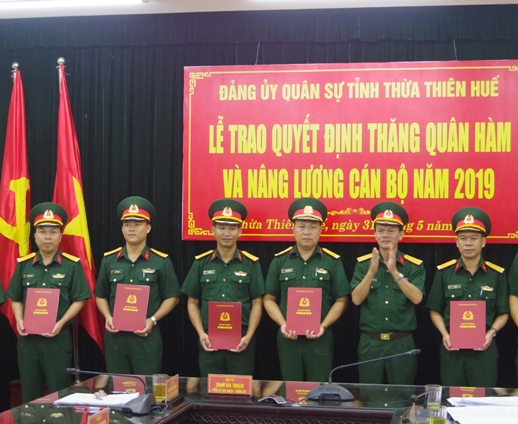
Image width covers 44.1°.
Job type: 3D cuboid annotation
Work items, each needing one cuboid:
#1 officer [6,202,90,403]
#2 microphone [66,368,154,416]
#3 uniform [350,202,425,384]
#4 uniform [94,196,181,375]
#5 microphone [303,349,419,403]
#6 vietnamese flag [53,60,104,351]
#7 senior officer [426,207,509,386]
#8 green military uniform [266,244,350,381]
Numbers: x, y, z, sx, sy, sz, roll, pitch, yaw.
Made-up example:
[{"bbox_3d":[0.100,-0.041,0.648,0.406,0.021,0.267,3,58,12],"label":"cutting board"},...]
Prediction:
[{"bbox_3d":[-1.397,0.790,4.240,0.550,1.710,0.380,0,-1,-3],"label":"officer"},{"bbox_3d":[-0.651,0.775,2.820,0.440,0.150,0.190,0,-1,18],"label":"microphone"},{"bbox_3d":[0.821,0.800,4.050,0.490,1.720,0.420,0,-1,13],"label":"uniform"},{"bbox_3d":[-0.807,0.772,4.240,0.560,1.750,0.380,0,-1,3],"label":"uniform"},{"bbox_3d":[0.479,0.750,2.930,0.510,0.240,0.160,0,-1,6],"label":"microphone"},{"bbox_3d":[-1.342,-0.048,4.750,0.360,2.130,0.250,0,-1,6],"label":"vietnamese flag"},{"bbox_3d":[1.342,0.822,4.140,0.520,1.700,0.340,0,-1,6],"label":"senior officer"},{"bbox_3d":[0.324,0.948,4.270,0.540,1.440,0.340,0,-1,6],"label":"green military uniform"}]

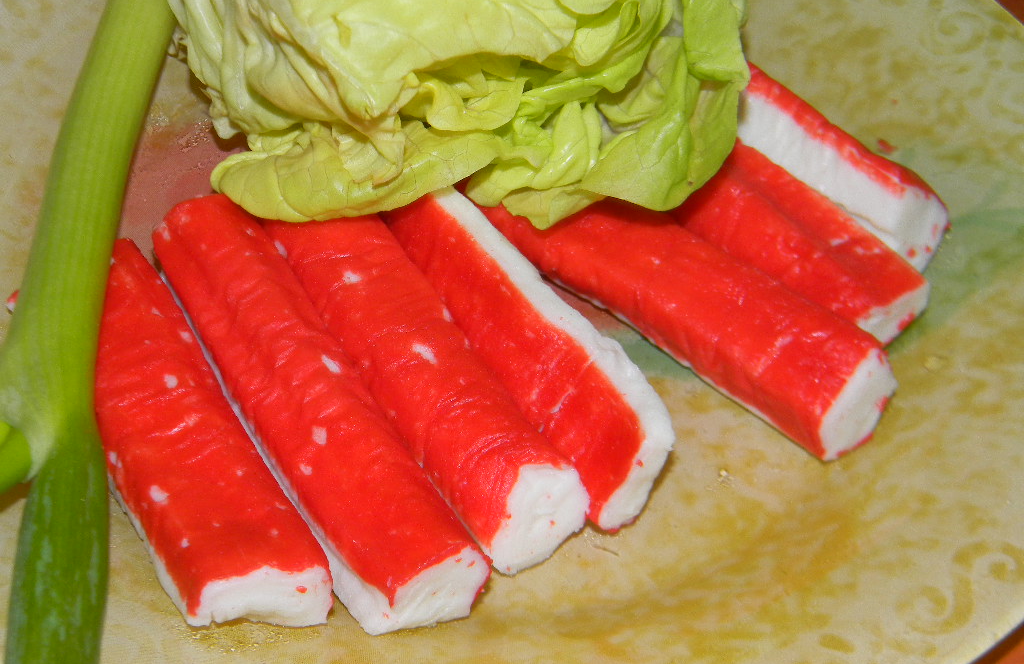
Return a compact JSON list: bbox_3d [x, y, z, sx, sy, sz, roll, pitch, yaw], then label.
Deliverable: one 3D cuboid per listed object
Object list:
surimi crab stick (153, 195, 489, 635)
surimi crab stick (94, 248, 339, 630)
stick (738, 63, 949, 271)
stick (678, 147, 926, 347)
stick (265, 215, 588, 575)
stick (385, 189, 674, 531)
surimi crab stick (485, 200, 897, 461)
[{"bbox_3d":[-0.035,0.013,0.405,0.018,0.013,0.088,-20,51,-22],"label":"surimi crab stick"},{"bbox_3d":[-0.057,0.016,0.400,0.019,0.013,0.079,-19,50,-21],"label":"surimi crab stick"},{"bbox_3d":[0.042,-0.041,0.461,0.088,0.015,0.013,36,54,27],"label":"stick"},{"bbox_3d":[0.035,-0.025,0.447,0.088,0.013,0.019,37,54,28],"label":"stick"},{"bbox_3d":[-0.020,0.002,0.415,0.018,0.014,0.088,-23,52,-24],"label":"stick"},{"bbox_3d":[-0.005,-0.003,0.422,0.017,0.013,0.088,-23,52,-24],"label":"stick"},{"bbox_3d":[0.026,-0.010,0.430,0.088,0.013,0.018,36,54,27],"label":"surimi crab stick"}]

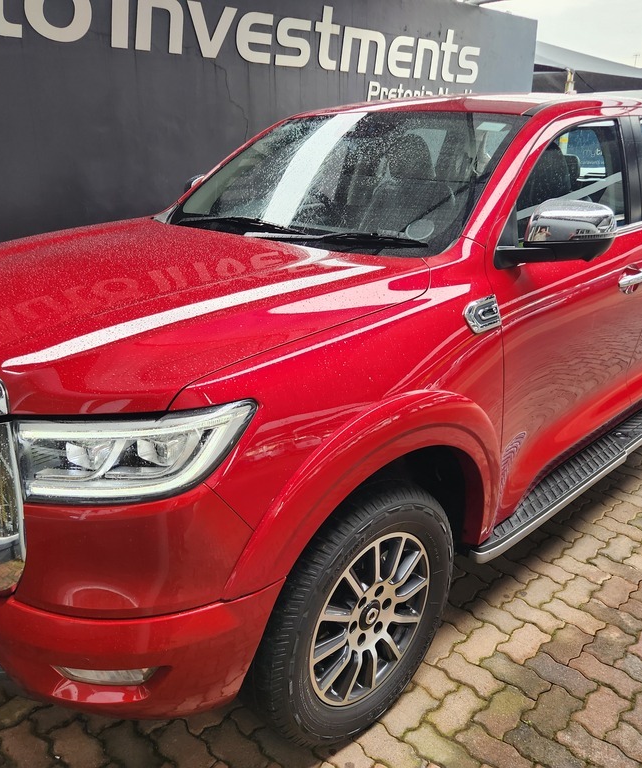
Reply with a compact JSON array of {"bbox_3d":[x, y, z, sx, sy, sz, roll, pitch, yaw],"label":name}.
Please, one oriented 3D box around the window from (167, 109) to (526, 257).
[{"bbox_3d":[0.045,-0.820,2.559,1.420,0.140,0.780,19,61,42],"label":"window"}]

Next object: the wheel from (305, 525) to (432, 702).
[{"bbox_3d":[0.082,0.619,1.922,0.200,0.490,0.490,19,26,41],"label":"wheel"}]

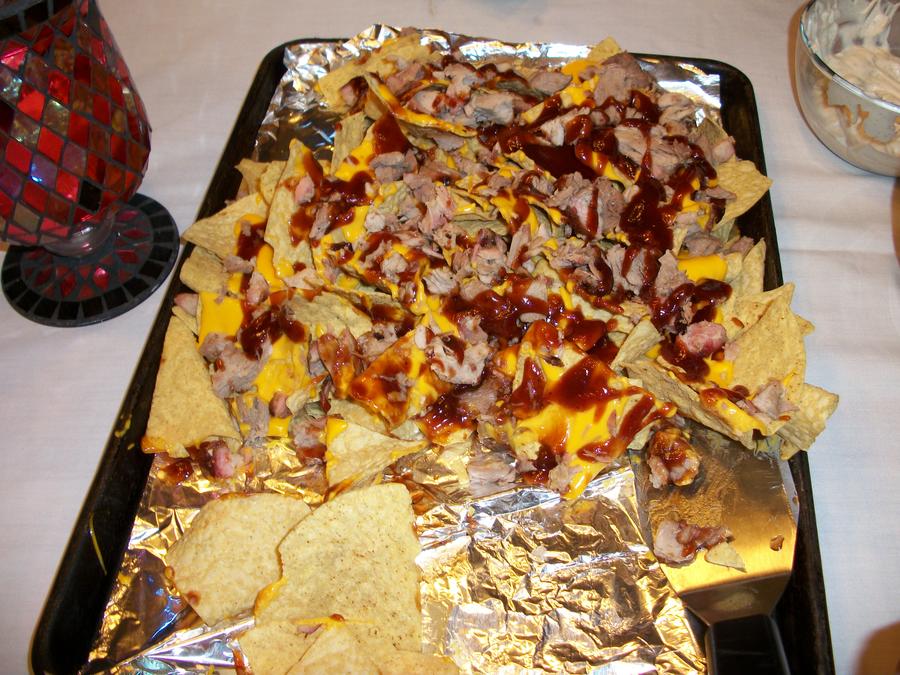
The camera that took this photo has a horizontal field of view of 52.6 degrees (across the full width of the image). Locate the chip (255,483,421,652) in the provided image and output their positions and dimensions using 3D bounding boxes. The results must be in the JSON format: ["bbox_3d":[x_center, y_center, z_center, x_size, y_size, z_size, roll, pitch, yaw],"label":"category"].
[{"bbox_3d":[-0.052,0.105,0.402,0.071,0.012,0.084,-6,53,-3],"label":"chip"}]

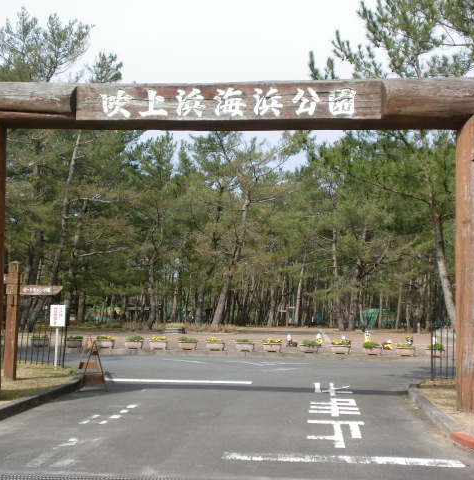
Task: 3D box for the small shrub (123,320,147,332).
[{"bbox_3d":[-5.441,4.628,45.500,1.250,0.620,0.950,0,-5,6],"label":"small shrub"}]

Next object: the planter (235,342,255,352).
[{"bbox_3d":[0.281,3.349,26.609,0.590,0.280,0.280,0,-4,6],"label":"planter"}]

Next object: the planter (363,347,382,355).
[{"bbox_3d":[4.233,3.447,26.552,0.620,0.280,0.300,0,-5,6],"label":"planter"}]

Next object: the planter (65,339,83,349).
[{"bbox_3d":[-5.140,3.288,27.110,0.590,0.280,0.280,0,-4,4],"label":"planter"}]

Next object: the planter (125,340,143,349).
[{"bbox_3d":[-3.313,3.352,27.333,0.620,0.280,0.300,0,-5,6],"label":"planter"}]

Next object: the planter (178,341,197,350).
[{"bbox_3d":[-1.587,3.372,27.154,0.620,0.280,0.300,0,-5,6],"label":"planter"}]

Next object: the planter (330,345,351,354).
[{"bbox_3d":[3.256,3.428,26.653,0.620,0.280,0.300,0,-5,6],"label":"planter"}]

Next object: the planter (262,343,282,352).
[{"bbox_3d":[1.103,3.400,26.876,0.620,0.280,0.300,0,-5,6],"label":"planter"}]

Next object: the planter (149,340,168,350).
[{"bbox_3d":[-2.518,3.358,27.250,0.620,0.280,0.300,0,-5,6],"label":"planter"}]

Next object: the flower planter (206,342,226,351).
[{"bbox_3d":[-0.684,3.376,27.061,0.620,0.280,0.300,0,-5,6],"label":"flower planter"}]

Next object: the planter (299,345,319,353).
[{"bbox_3d":[2.241,3.320,26.108,0.590,0.280,0.280,0,-4,11],"label":"planter"}]

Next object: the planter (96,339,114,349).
[{"bbox_3d":[-4.173,3.298,27.010,0.590,0.280,0.280,0,-4,4],"label":"planter"}]

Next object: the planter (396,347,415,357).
[{"bbox_3d":[5.023,3.312,25.305,0.590,0.280,0.280,0,-4,15],"label":"planter"}]

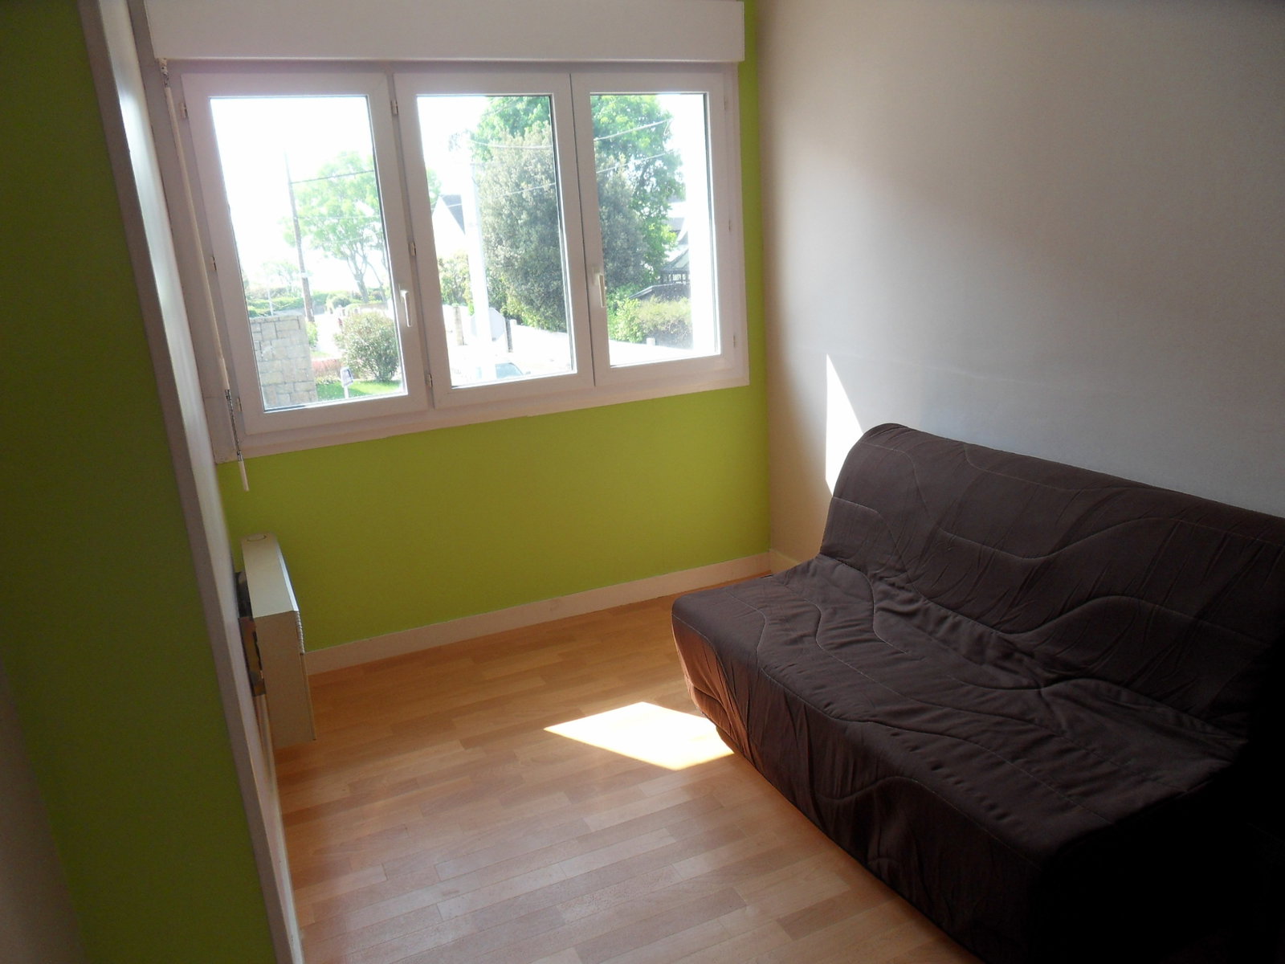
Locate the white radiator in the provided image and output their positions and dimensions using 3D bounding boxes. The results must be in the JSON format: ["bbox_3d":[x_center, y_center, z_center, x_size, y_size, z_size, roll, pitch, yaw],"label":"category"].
[{"bbox_3d":[-1.095,0.439,2.667,0.107,0.367,0.775,-10,16,-24],"label":"white radiator"}]

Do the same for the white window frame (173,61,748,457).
[{"bbox_3d":[-0.504,-0.850,3.301,1.996,1.247,0.080,-10,16,-22],"label":"white window frame"}]

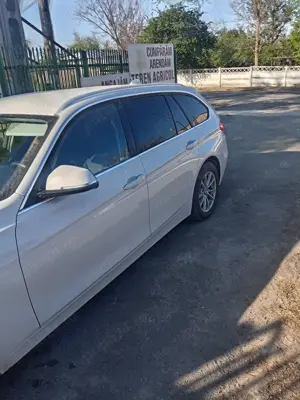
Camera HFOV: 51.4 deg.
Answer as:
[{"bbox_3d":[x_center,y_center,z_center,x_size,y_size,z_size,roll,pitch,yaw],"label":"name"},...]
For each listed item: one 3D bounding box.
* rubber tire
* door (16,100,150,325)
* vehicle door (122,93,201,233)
[{"bbox_3d":[0.557,-0.114,3.465,0.225,0.655,0.654,10,24,30],"label":"rubber tire"},{"bbox_3d":[-0.403,-0.033,1.920,0.275,1.070,1.180,10,24,30],"label":"door"},{"bbox_3d":[0.162,-0.381,2.772,0.275,1.080,1.100,10,24,30],"label":"vehicle door"}]

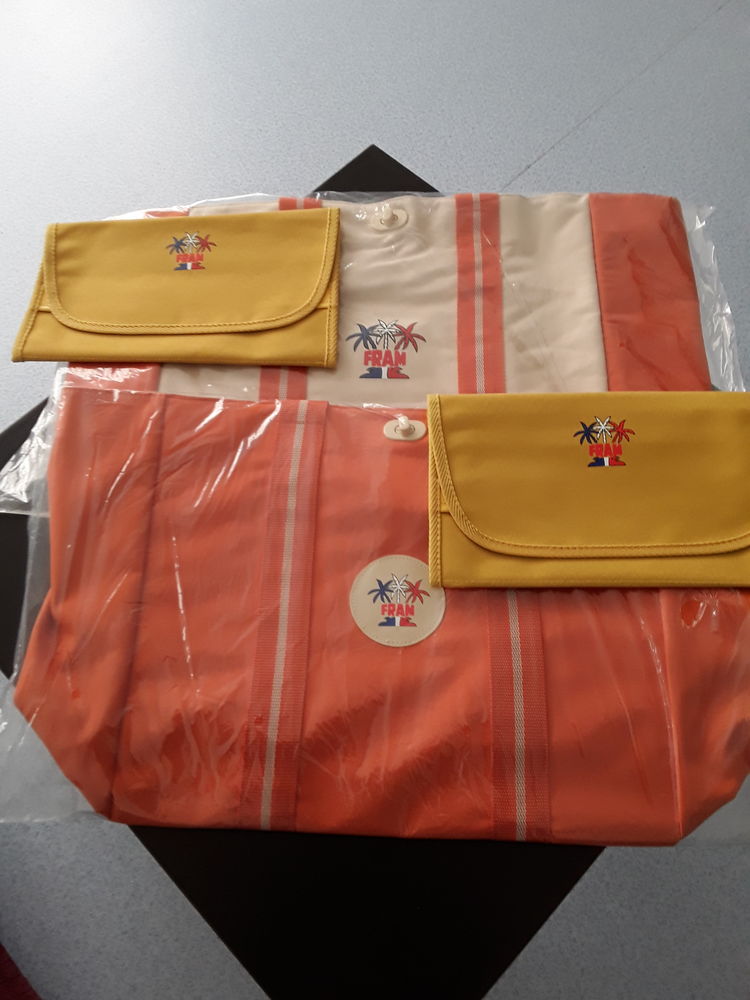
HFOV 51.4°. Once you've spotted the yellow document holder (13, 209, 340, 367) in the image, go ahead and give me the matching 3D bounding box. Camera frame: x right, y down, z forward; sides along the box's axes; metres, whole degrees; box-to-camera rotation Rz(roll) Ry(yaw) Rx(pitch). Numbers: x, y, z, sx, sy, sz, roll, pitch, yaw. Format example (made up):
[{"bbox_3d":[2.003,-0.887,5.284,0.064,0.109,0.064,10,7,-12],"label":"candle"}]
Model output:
[{"bbox_3d":[-0.158,-0.174,0.647,0.257,0.015,0.153,0,67,2],"label":"yellow document holder"}]

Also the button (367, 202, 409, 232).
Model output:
[{"bbox_3d":[0.012,-0.250,0.683,0.034,0.014,0.020,-7,67,-1],"label":"button"}]

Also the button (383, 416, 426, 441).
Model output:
[{"bbox_3d":[0.023,-0.056,0.596,0.034,0.014,0.020,2,67,3],"label":"button"}]

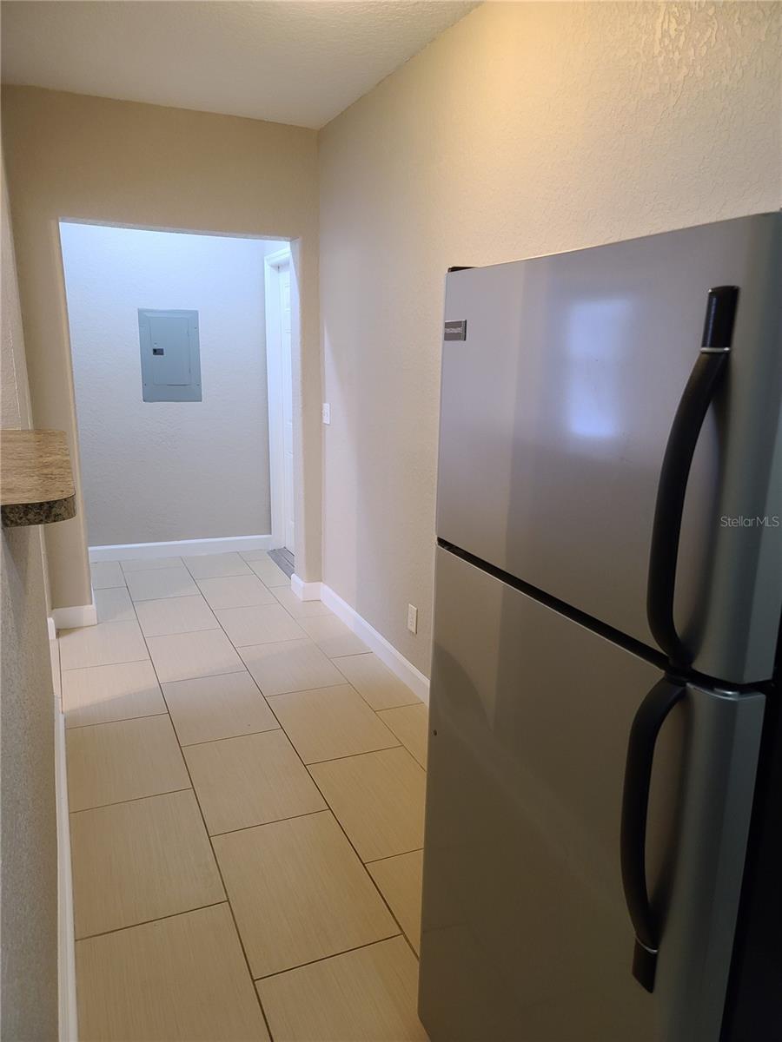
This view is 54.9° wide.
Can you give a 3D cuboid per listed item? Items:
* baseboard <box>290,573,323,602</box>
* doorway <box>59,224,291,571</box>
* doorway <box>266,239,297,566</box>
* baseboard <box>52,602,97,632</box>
[{"bbox_3d":[-0.531,0.400,4.649,0.101,0.115,0.235,-4,15,-24],"label":"baseboard"},{"bbox_3d":[-1.094,-0.502,4.164,1.187,2.066,0.219,-4,15,-24],"label":"doorway"},{"bbox_3d":[-0.656,-0.707,5.025,0.154,2.090,0.891,-4,15,-24],"label":"doorway"},{"bbox_3d":[-1.688,0.513,4.038,0.204,0.119,0.022,-4,15,-24],"label":"baseboard"}]

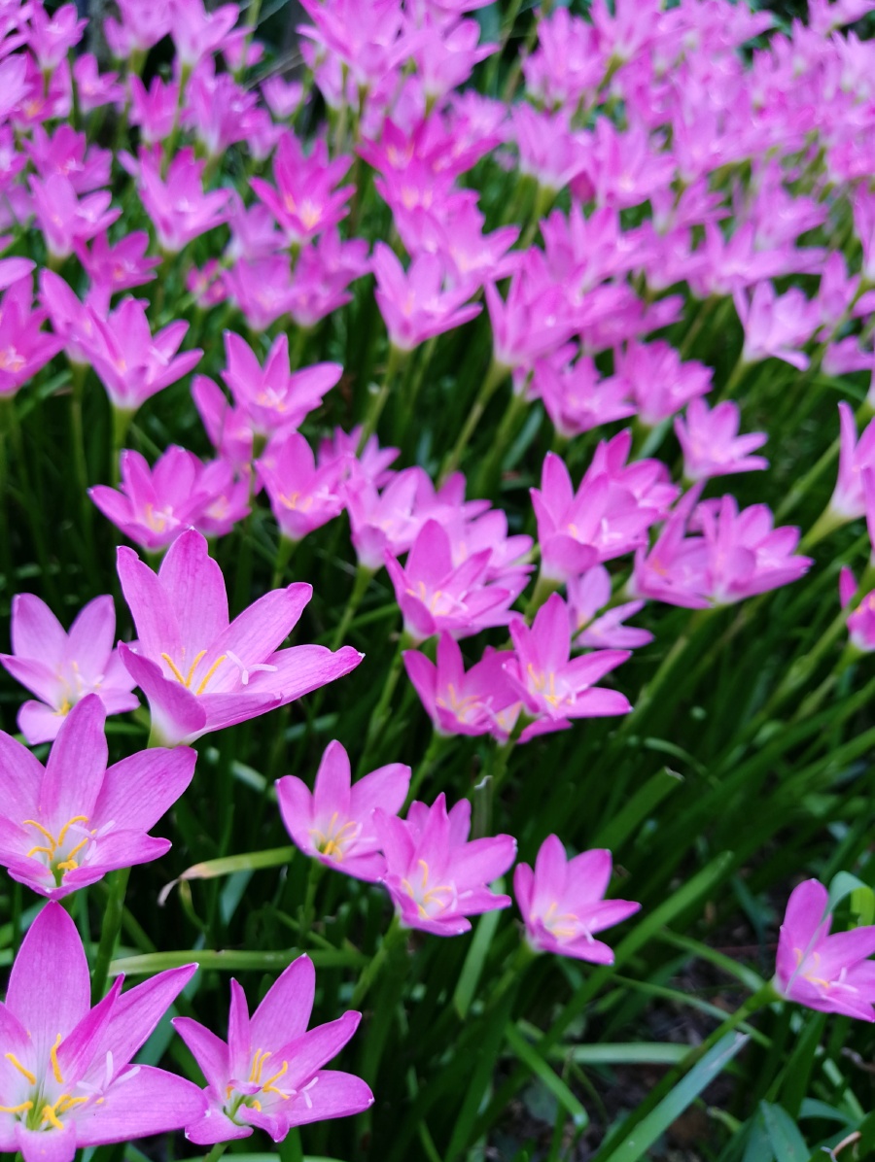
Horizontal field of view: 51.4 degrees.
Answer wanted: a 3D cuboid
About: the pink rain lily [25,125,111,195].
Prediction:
[{"bbox_3d":[-0.296,-0.334,0.735,0.064,0.047,0.064,-8,43,-27],"label":"pink rain lily"}]

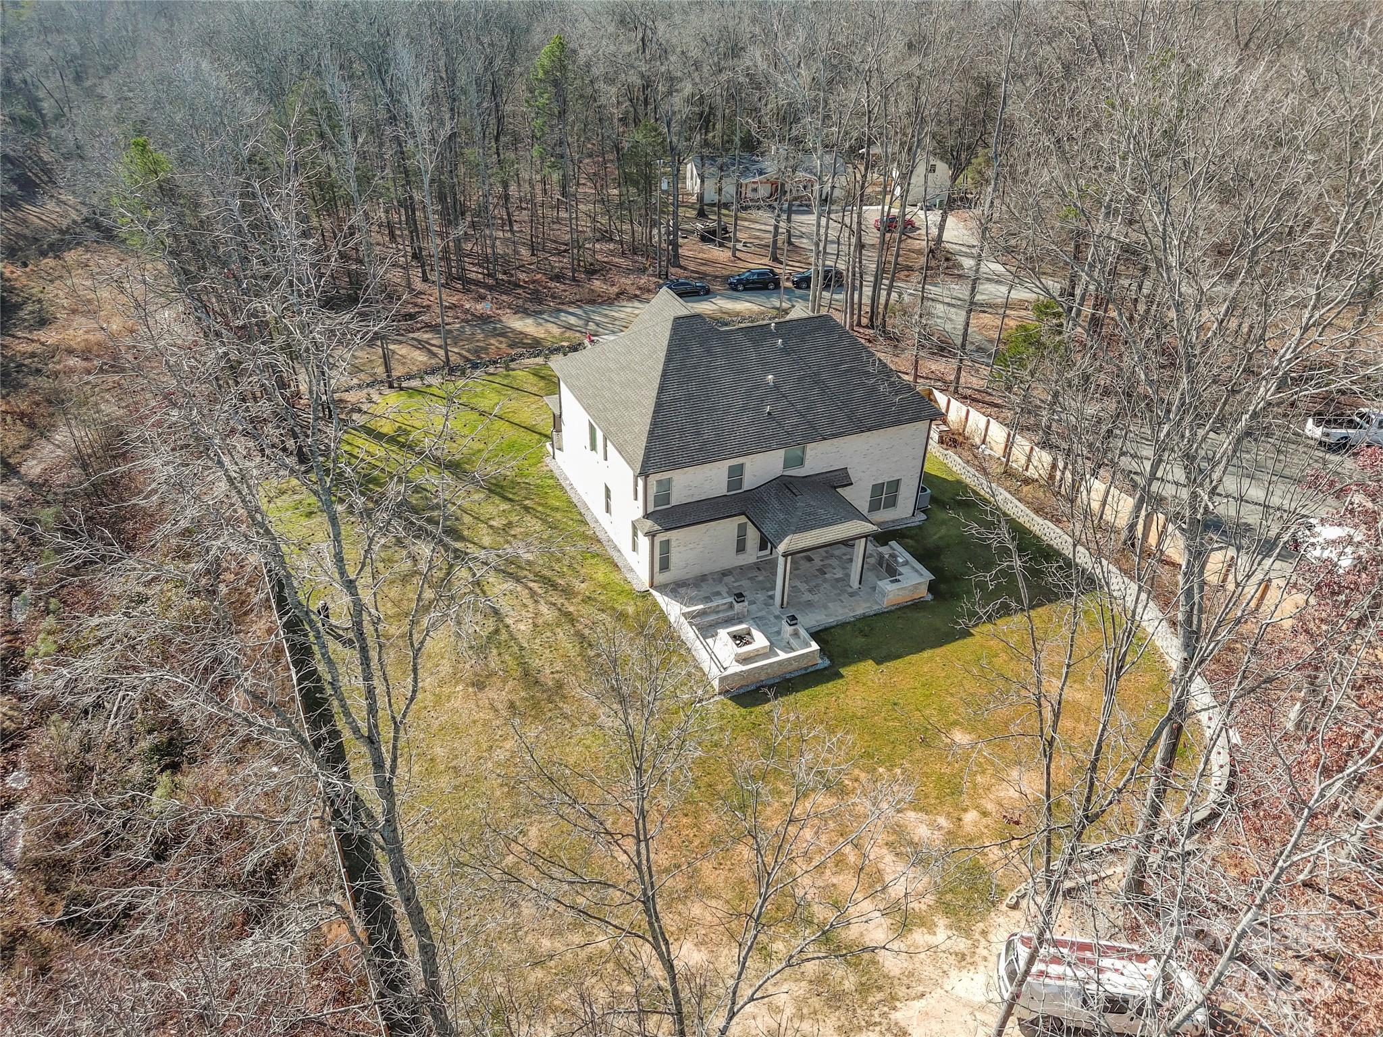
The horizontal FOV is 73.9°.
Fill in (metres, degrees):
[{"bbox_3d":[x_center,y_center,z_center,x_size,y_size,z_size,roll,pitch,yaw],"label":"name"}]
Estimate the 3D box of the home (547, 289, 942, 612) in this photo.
[{"bbox_3d":[3.068,-5.537,47.146,16.400,11.150,19.300,-12,34,-21],"label":"home"}]

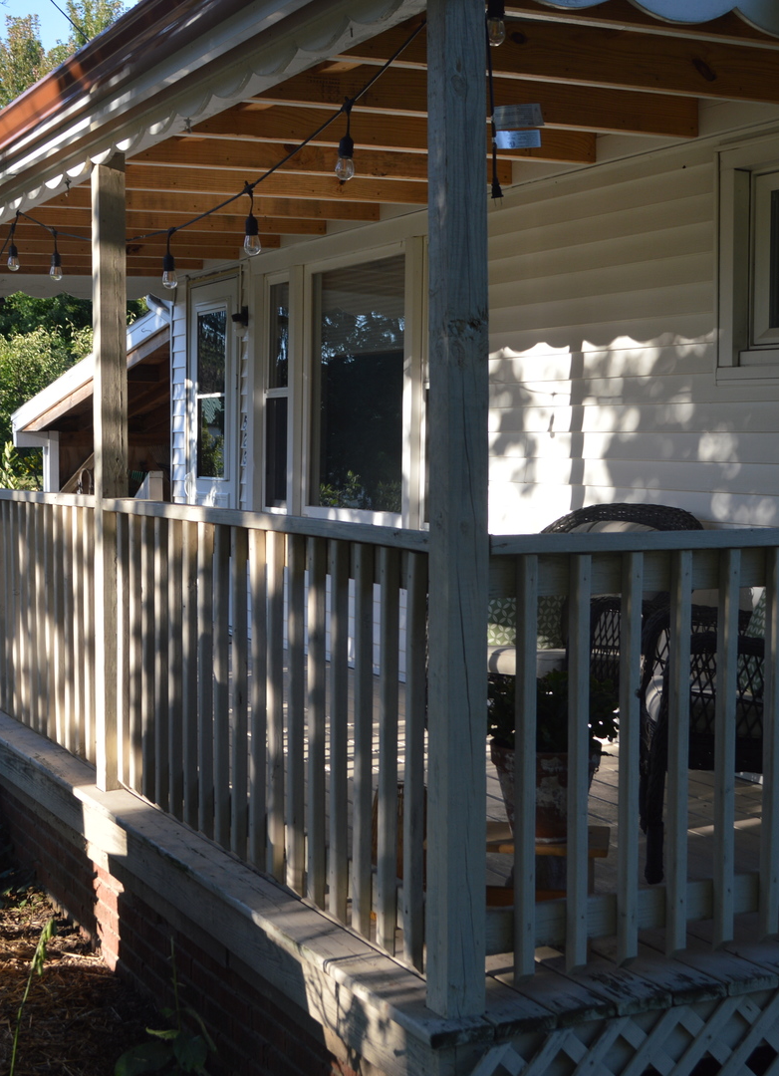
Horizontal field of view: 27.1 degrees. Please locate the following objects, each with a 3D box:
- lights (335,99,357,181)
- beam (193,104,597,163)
[{"bbox_3d":[-0.102,-0.913,3.711,0.049,0.187,0.049,0,4,0],"label":"lights"},{"bbox_3d":[-0.026,-1.455,5.675,1.829,0.176,0.040,-3,5,-27],"label":"beam"}]

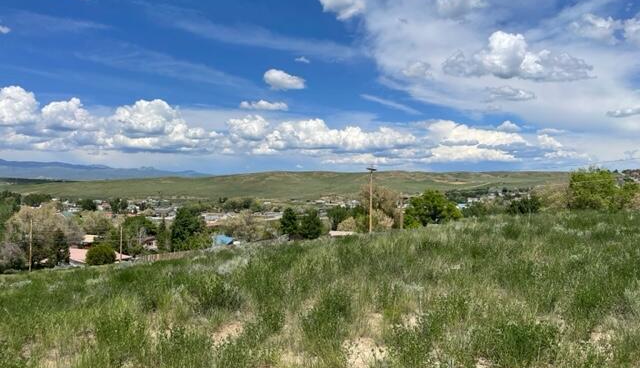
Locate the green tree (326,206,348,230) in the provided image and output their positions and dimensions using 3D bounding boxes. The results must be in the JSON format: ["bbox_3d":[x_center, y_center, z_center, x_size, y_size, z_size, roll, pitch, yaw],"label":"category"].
[{"bbox_3d":[3.823,7.536,105.000,4.805,5.242,4.325,1,1,0],"label":"green tree"}]

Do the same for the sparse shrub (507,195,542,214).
[{"bbox_3d":[26.247,2.644,62.000,4.385,2.580,3.947,1,1,0],"label":"sparse shrub"}]

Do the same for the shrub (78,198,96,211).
[{"bbox_3d":[-125.754,11.088,260.000,9.736,6.491,8.762,1,1,0],"label":"shrub"}]

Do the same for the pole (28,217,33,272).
[{"bbox_3d":[-49.384,10.491,82.000,0.320,9.212,0.320,1,1,0],"label":"pole"}]

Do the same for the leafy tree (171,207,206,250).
[{"bbox_3d":[-32.827,11.234,120.000,8.987,11.234,8.088,1,1,0],"label":"leafy tree"}]

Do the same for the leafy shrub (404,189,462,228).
[{"bbox_3d":[17.709,3.901,75.000,9.049,6.397,8.144,1,1,0],"label":"leafy shrub"}]

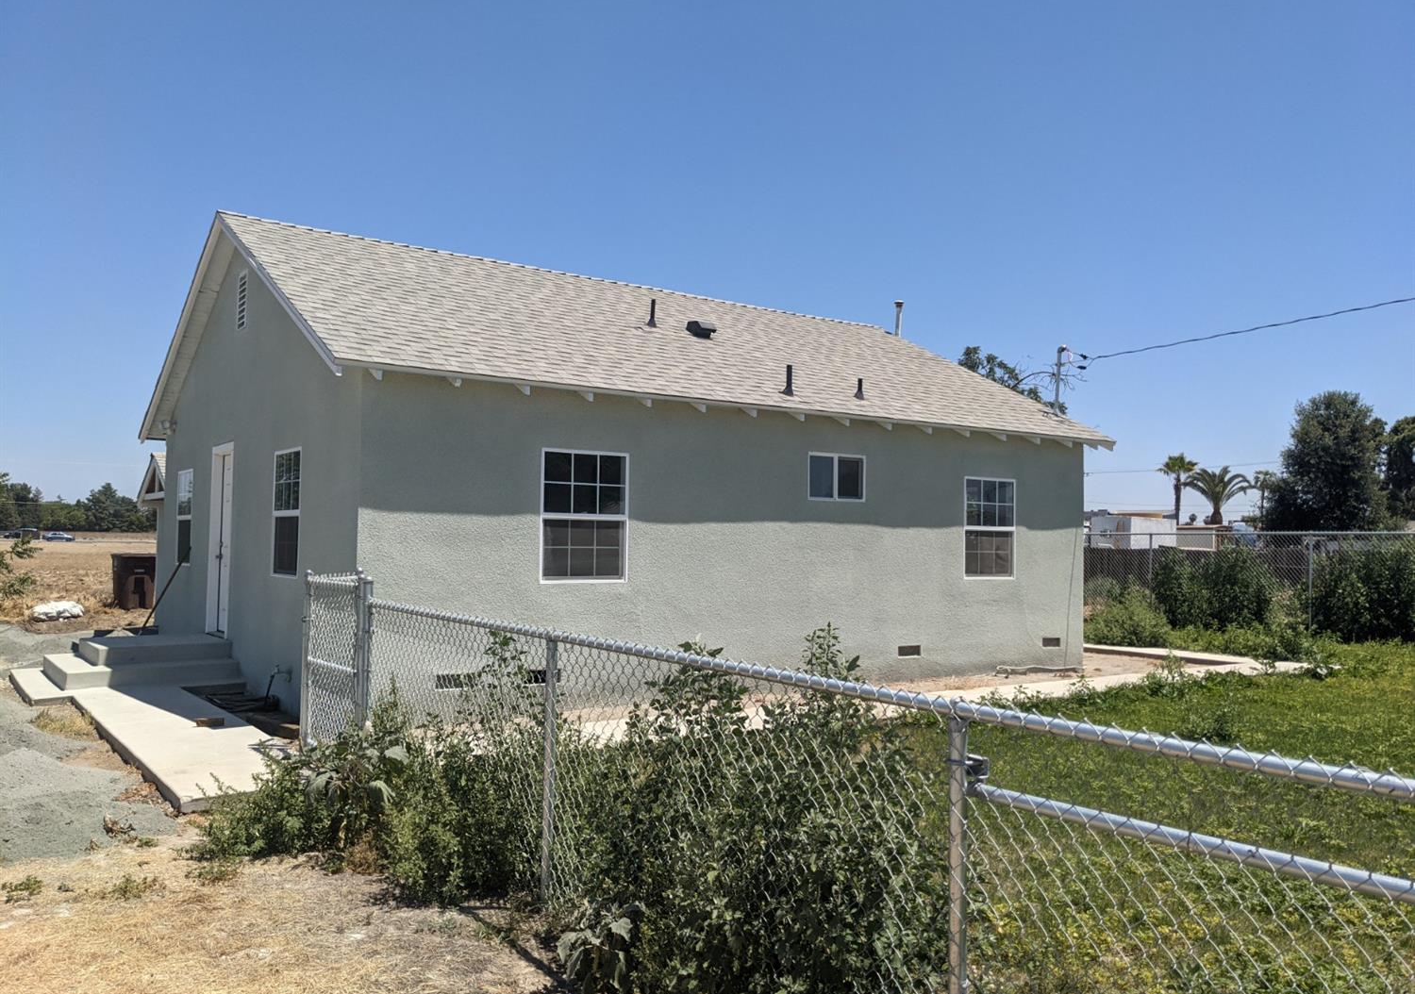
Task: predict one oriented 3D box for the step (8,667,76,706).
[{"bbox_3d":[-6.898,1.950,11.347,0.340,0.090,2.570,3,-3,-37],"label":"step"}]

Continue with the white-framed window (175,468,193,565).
[{"bbox_3d":[-6.598,0.265,13.948,0.090,1.190,0.805,3,-3,-37],"label":"white-framed window"}]

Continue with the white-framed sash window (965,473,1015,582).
[{"bbox_3d":[3.513,0.397,13.724,0.950,1.235,0.090,3,-3,-37],"label":"white-framed sash window"}]

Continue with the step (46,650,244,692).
[{"bbox_3d":[-6.122,1.837,11.879,1.590,0.195,1.900,3,-3,-37],"label":"step"}]

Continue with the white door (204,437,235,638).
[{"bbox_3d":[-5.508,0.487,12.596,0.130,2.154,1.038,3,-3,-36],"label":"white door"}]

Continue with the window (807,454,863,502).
[{"bbox_3d":[1.433,-0.210,12.172,0.862,0.512,0.080,3,-3,-37],"label":"window"}]

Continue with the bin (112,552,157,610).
[{"bbox_3d":[-11.908,1.748,22.918,0.710,1.150,0.840,3,-3,-39],"label":"bin"}]

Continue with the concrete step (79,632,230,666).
[{"bbox_3d":[-5.998,1.650,11.984,1.280,0.190,1.250,3,-3,-37],"label":"concrete step"}]

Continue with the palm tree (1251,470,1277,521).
[{"bbox_3d":[53.123,2.075,105.120,2.800,9.300,2.800,0,-3,27],"label":"palm tree"}]

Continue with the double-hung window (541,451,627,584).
[{"bbox_3d":[-1.130,0.188,10.228,0.927,1.217,0.090,3,-3,-37],"label":"double-hung window"}]

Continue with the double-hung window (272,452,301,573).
[{"bbox_3d":[-4.005,0.157,10.512,0.090,1.218,0.830,3,-3,-37],"label":"double-hung window"}]

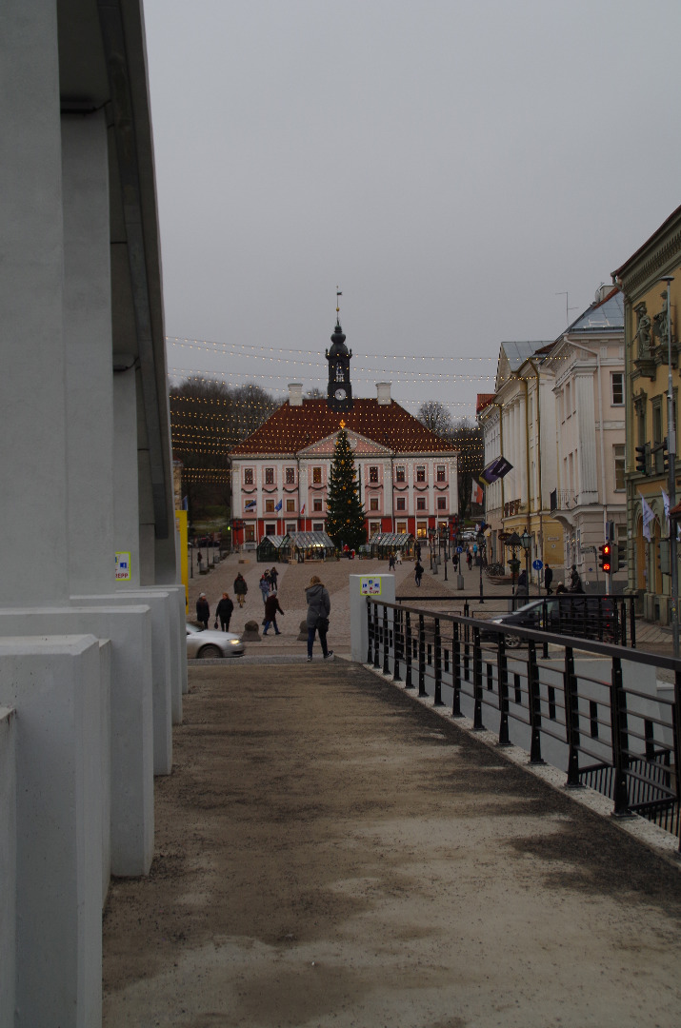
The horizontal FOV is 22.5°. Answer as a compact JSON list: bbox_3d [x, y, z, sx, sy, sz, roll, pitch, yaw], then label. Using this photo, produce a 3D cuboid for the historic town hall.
[{"bbox_3d":[0.000,-12.600,272.000,35.000,36.500,20.000,-1,0,-3],"label":"historic town hall"}]

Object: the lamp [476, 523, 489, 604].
[{"bbox_3d":[7.416,2.706,90.000,0.430,4.000,0.430,-1,-1,0],"label":"lamp"}]

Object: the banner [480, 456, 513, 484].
[{"bbox_3d":[10.184,-2.763,112.000,2.000,1.080,0.300,-45,-1,0],"label":"banner"}]

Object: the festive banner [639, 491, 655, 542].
[{"bbox_3d":[11.349,0.088,63.300,0.660,1.850,0.300,-1,-1,0],"label":"festive banner"}]

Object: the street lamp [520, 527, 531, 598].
[{"bbox_3d":[7.203,2.462,66.000,0.450,3.950,0.450,-1,-1,0],"label":"street lamp"}]

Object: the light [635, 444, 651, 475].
[{"bbox_3d":[8.579,-1.534,48.500,0.380,0.880,0.300,-1,-1,-6],"label":"light"}]

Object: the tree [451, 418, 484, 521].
[{"bbox_3d":[21.902,-7.715,298.000,7.000,18.000,7.000,-1,0,0],"label":"tree"}]

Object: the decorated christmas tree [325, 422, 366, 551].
[{"bbox_3d":[0.571,-2.854,205.000,5.000,15.700,5.000,-1,-1,0],"label":"decorated christmas tree"}]

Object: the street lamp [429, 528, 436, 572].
[{"bbox_3d":[8.101,3.132,150.000,0.450,3.900,0.450,-1,0,0],"label":"street lamp"}]

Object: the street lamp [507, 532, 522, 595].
[{"bbox_3d":[6.412,2.578,63.000,0.620,3.800,0.620,-1,0,0],"label":"street lamp"}]

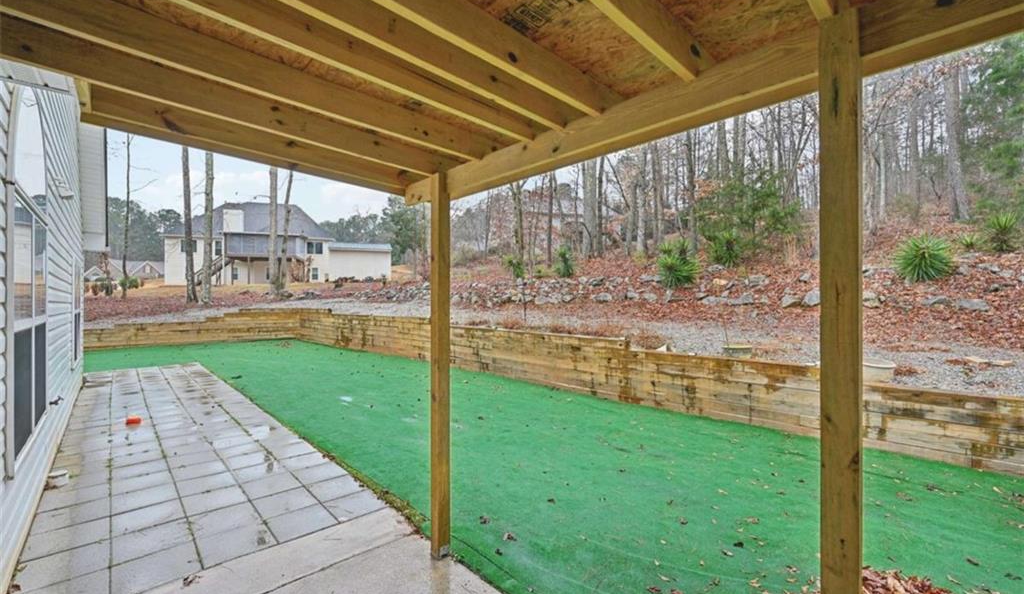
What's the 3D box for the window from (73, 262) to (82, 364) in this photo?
[{"bbox_3d":[-6.647,0.234,6.503,0.100,1.560,1.550,0,-1,-43],"label":"window"}]

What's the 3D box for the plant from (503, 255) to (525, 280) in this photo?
[{"bbox_3d":[0.058,-1.148,16.600,0.856,1.012,0.856,0,0,0],"label":"plant"}]

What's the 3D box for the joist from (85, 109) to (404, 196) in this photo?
[{"bbox_3d":[-1.363,-0.866,2.561,1.729,0.184,0.038,3,-2,-43],"label":"joist"}]

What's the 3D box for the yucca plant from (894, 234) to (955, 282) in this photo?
[{"bbox_3d":[8.414,-0.785,8.700,0.880,0.979,0.880,0,-1,44],"label":"yucca plant"}]

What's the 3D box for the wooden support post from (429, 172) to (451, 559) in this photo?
[{"bbox_3d":[-0.449,0.425,2.717,0.089,2.418,0.089,0,-1,-43],"label":"wooden support post"}]

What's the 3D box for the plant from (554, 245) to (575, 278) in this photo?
[{"bbox_3d":[1.822,-1.232,14.800,0.689,1.180,0.689,0,0,7],"label":"plant"}]

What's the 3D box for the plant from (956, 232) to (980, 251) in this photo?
[{"bbox_3d":[11.774,-1.431,11.000,0.423,0.464,0.423,0,-1,-43],"label":"plant"}]

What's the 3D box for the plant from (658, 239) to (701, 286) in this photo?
[{"bbox_3d":[4.529,-0.938,11.600,1.115,1.306,1.115,0,0,21],"label":"plant"}]

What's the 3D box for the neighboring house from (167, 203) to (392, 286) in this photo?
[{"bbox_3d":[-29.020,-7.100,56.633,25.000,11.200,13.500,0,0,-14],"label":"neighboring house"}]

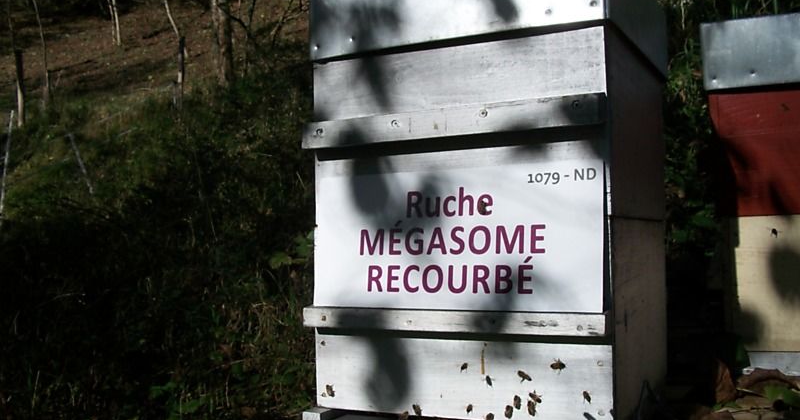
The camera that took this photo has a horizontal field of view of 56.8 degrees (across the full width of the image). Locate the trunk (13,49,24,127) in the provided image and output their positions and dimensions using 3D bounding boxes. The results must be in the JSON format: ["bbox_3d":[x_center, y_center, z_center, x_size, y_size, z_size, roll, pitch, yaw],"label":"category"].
[{"bbox_3d":[-5.155,-1.657,10.000,0.110,1.060,0.110,-3,1,-27],"label":"trunk"}]

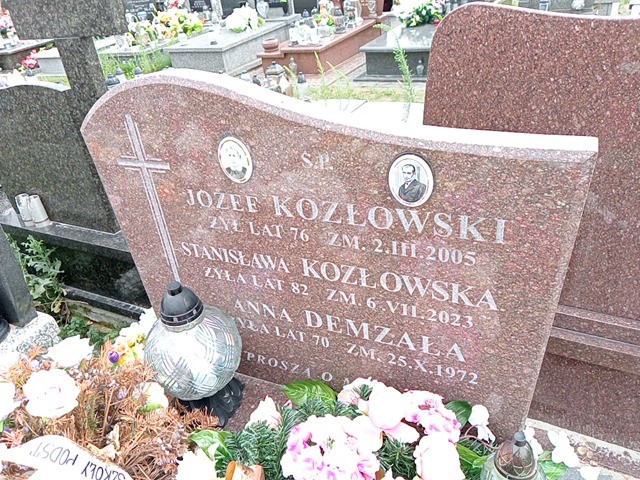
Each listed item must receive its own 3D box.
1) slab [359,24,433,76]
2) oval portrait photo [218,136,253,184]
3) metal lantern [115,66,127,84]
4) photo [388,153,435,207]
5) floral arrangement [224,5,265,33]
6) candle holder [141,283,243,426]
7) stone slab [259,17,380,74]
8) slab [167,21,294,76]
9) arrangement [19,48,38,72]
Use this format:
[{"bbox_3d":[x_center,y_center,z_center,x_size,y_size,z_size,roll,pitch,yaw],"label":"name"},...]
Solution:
[{"bbox_3d":[1.192,-2.096,5.568,0.937,0.282,1.755,10,35,27],"label":"slab"},{"bbox_3d":[-0.171,-0.158,1.036,0.080,0.100,0.008,8,34,24],"label":"oval portrait photo"},{"bbox_3d":[-2.377,-1.939,6.119,0.115,0.200,0.115,10,35,27],"label":"metal lantern"},{"bbox_3d":[0.157,-0.101,0.896,0.080,0.100,0.008,8,34,24],"label":"photo"},{"bbox_3d":[-1.048,-3.039,7.037,0.470,0.310,0.420,10,35,27],"label":"floral arrangement"},{"bbox_3d":[-0.294,0.257,1.217,0.221,0.382,0.221,8,34,24],"label":"candle holder"},{"bbox_3d":[0.097,-2.249,6.047,0.642,0.275,1.795,10,35,27],"label":"stone slab"},{"bbox_3d":[-1.140,-2.558,6.824,0.943,0.275,1.716,10,35,27],"label":"slab"},{"bbox_3d":[-4.164,-2.503,7.321,0.250,0.320,0.240,10,35,27],"label":"arrangement"}]

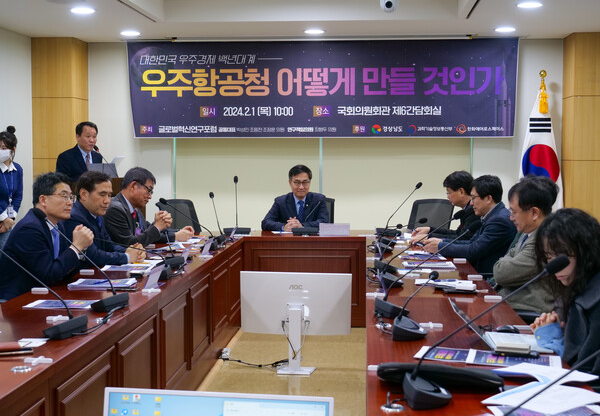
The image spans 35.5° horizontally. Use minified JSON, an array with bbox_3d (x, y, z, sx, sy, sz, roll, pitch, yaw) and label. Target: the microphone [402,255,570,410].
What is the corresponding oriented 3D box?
[{"bbox_3d":[0.471,0.314,2.373,0.410,0.365,0.145,0,3,2],"label":"microphone"}]

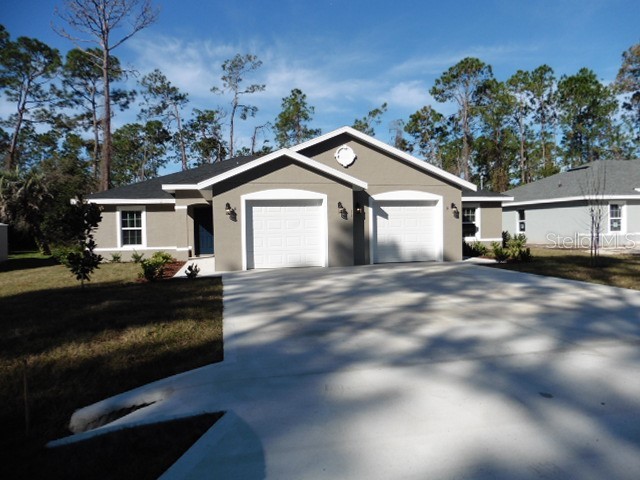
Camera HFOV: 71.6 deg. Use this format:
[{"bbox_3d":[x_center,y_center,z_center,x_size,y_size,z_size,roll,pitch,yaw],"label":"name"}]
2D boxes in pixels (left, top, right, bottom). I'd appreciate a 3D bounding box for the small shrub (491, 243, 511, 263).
[{"bbox_3d":[6.109,0.424,15.013,0.676,0.680,0.642,-1,2,0],"label":"small shrub"}]

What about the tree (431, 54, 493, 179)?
[{"bbox_3d":[12.919,-8.371,40.310,5.589,16.359,5.310,-1,2,0],"label":"tree"}]

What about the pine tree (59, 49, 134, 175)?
[{"bbox_3d":[-18.473,-7.715,37.313,6.004,16.524,5.704,-1,2,0],"label":"pine tree"}]

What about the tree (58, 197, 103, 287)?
[{"bbox_3d":[-6.038,0.090,11.343,1.044,2.295,0.992,-1,2,0],"label":"tree"}]

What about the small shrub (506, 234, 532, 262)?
[{"bbox_3d":[6.934,0.289,15.418,0.902,0.960,0.857,-1,2,0],"label":"small shrub"}]

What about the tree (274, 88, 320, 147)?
[{"bbox_3d":[-1.939,-6.968,41.266,4.251,14.075,4.038,-1,2,0],"label":"tree"}]

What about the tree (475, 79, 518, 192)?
[{"bbox_3d":[16.054,-7.408,40.271,3.967,14.315,3.768,-1,2,0],"label":"tree"}]

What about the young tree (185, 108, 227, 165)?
[{"bbox_3d":[-10.202,-5.793,40.230,3.786,12.135,3.597,-1,2,0],"label":"young tree"}]

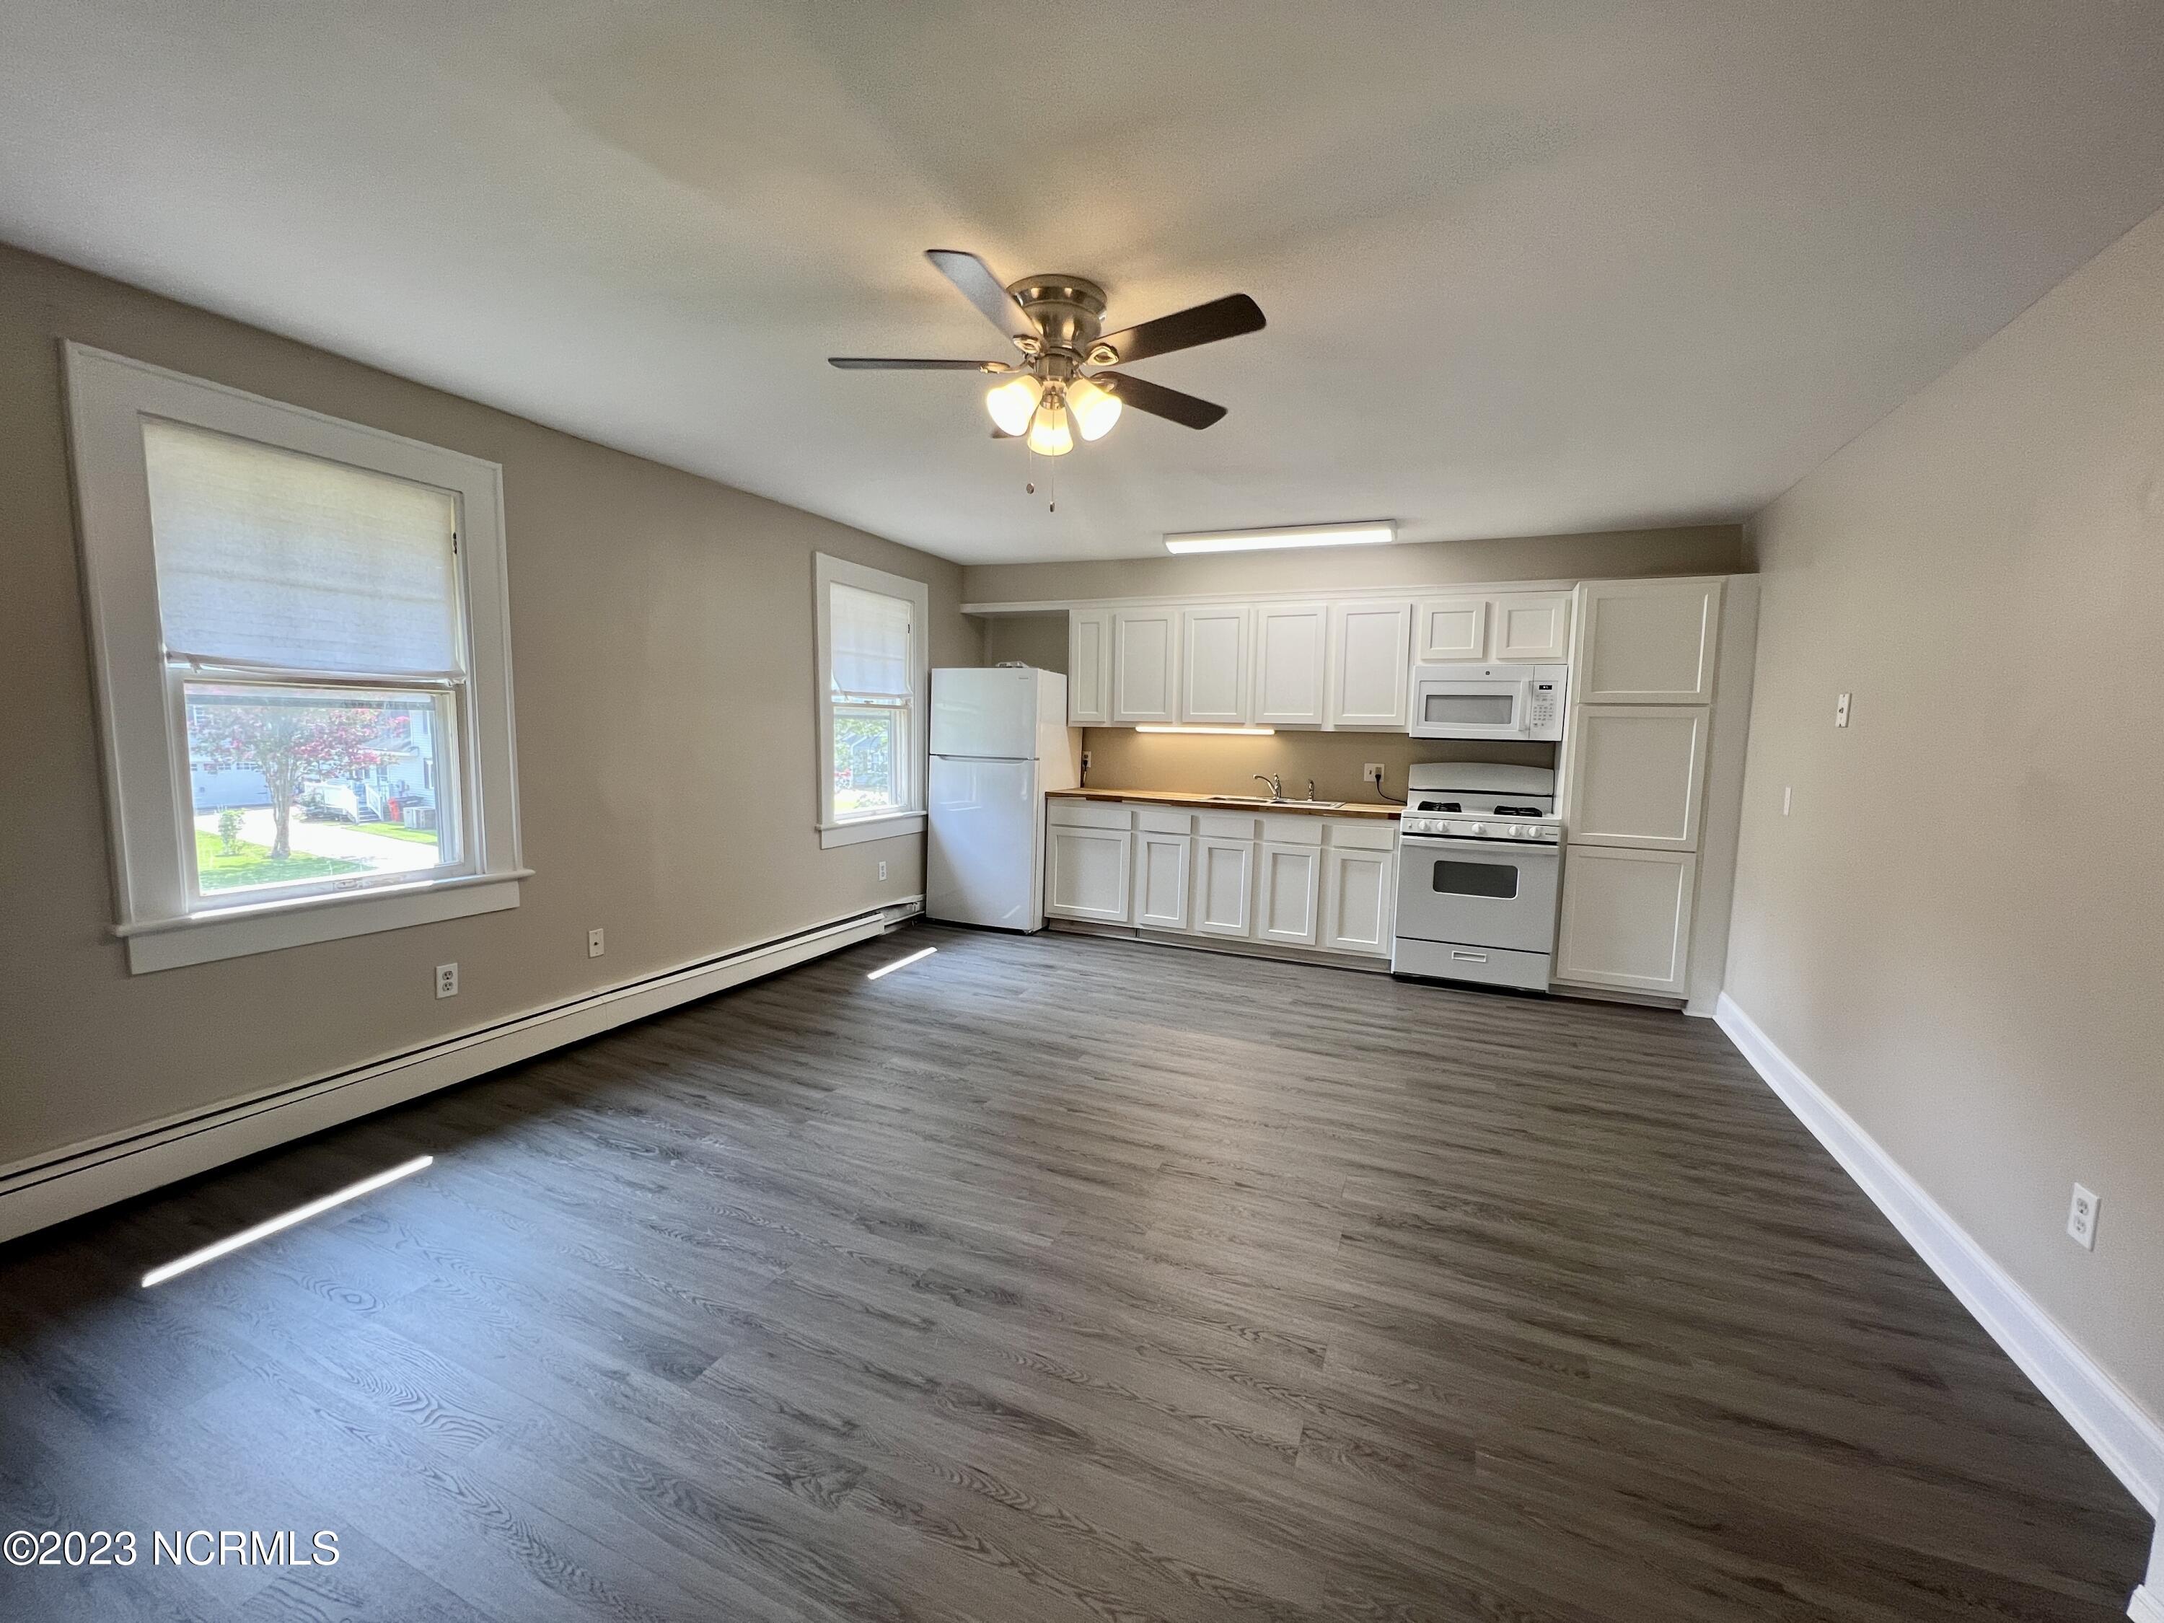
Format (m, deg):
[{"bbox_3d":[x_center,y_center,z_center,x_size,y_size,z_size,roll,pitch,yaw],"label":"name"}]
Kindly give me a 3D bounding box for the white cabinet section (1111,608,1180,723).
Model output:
[{"bbox_3d":[0.488,-0.942,5.469,0.481,0.751,0.329,4,6,25],"label":"white cabinet section"}]

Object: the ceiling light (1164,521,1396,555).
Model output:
[{"bbox_3d":[1.062,-1.486,4.431,1.217,0.078,0.167,4,6,23],"label":"ceiling light"}]

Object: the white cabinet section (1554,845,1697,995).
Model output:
[{"bbox_3d":[2.841,0.516,4.352,0.578,0.711,0.608,4,6,25],"label":"white cabinet section"}]

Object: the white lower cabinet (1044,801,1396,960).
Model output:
[{"bbox_3d":[0.871,0.351,5.206,2.134,0.776,0.610,4,6,23],"label":"white lower cabinet"}]

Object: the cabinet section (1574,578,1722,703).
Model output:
[{"bbox_3d":[2.864,-0.845,4.218,0.578,0.606,0.608,4,6,25],"label":"cabinet section"}]

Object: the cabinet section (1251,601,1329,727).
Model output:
[{"bbox_3d":[1.337,-0.889,5.079,0.463,0.751,0.329,4,6,25],"label":"cabinet section"}]

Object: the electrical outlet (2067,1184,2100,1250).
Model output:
[{"bbox_3d":[2.077,0.838,1.682,0.008,0.114,0.071,4,6,24],"label":"electrical outlet"}]

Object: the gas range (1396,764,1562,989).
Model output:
[{"bbox_3d":[2.233,0.339,4.635,0.760,1.173,0.676,4,6,23],"label":"gas range"}]

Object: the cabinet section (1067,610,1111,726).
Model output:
[{"bbox_3d":[0.124,-0.965,5.637,0.322,0.751,0.329,4,6,25],"label":"cabinet section"}]

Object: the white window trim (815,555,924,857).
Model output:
[{"bbox_3d":[-1.288,-0.647,5.052,0.100,1.669,1.060,4,6,25],"label":"white window trim"}]

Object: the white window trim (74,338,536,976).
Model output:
[{"bbox_3d":[-2.413,-0.422,2.664,0.100,1.671,1.080,4,6,25],"label":"white window trim"}]

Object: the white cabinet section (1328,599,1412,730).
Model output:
[{"bbox_3d":[1.757,-0.863,4.886,0.462,0.751,0.329,4,6,25],"label":"white cabinet section"}]

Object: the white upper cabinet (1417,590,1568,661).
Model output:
[{"bbox_3d":[2.342,-1.027,4.678,0.769,0.392,0.341,4,6,23],"label":"white upper cabinet"}]

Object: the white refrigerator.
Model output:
[{"bbox_3d":[-0.514,-0.098,5.666,0.786,1.708,0.737,4,6,23],"label":"white refrigerator"}]

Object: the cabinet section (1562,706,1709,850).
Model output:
[{"bbox_3d":[2.853,-0.191,4.282,0.578,0.709,0.608,4,6,25],"label":"cabinet section"}]

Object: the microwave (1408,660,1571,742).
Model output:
[{"bbox_3d":[2.334,-0.619,4.710,0.760,0.406,0.399,4,6,23],"label":"microwave"}]

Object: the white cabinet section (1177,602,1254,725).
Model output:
[{"bbox_3d":[0.917,-0.915,5.272,0.463,0.751,0.329,4,6,25],"label":"white cabinet section"}]

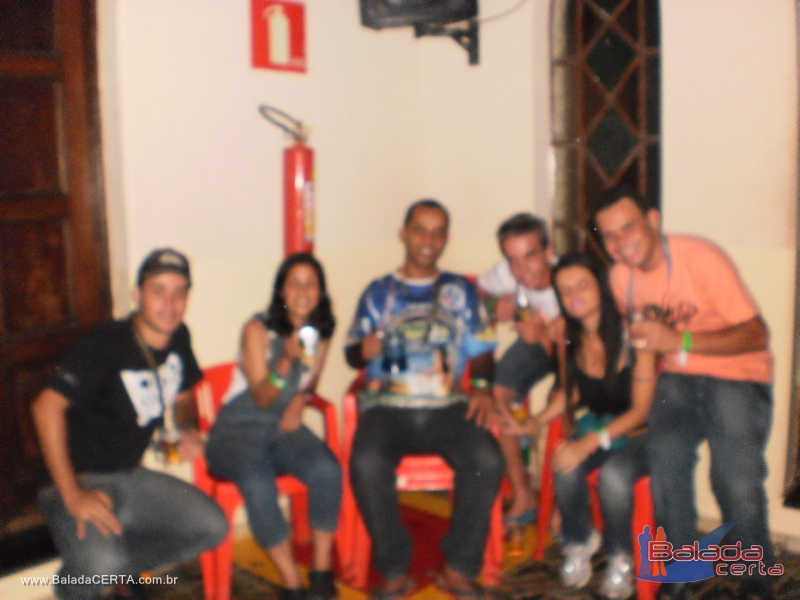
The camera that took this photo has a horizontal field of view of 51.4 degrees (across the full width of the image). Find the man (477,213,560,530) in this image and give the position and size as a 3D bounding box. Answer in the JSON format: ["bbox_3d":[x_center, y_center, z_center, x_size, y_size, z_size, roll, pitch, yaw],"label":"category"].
[{"bbox_3d":[0.510,0.326,3.199,0.520,1.310,0.720,2,8,28],"label":"man"}]

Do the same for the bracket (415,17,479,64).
[{"bbox_3d":[0.208,-1.156,3.720,0.360,0.210,0.090,-8,9,-39],"label":"bracket"}]

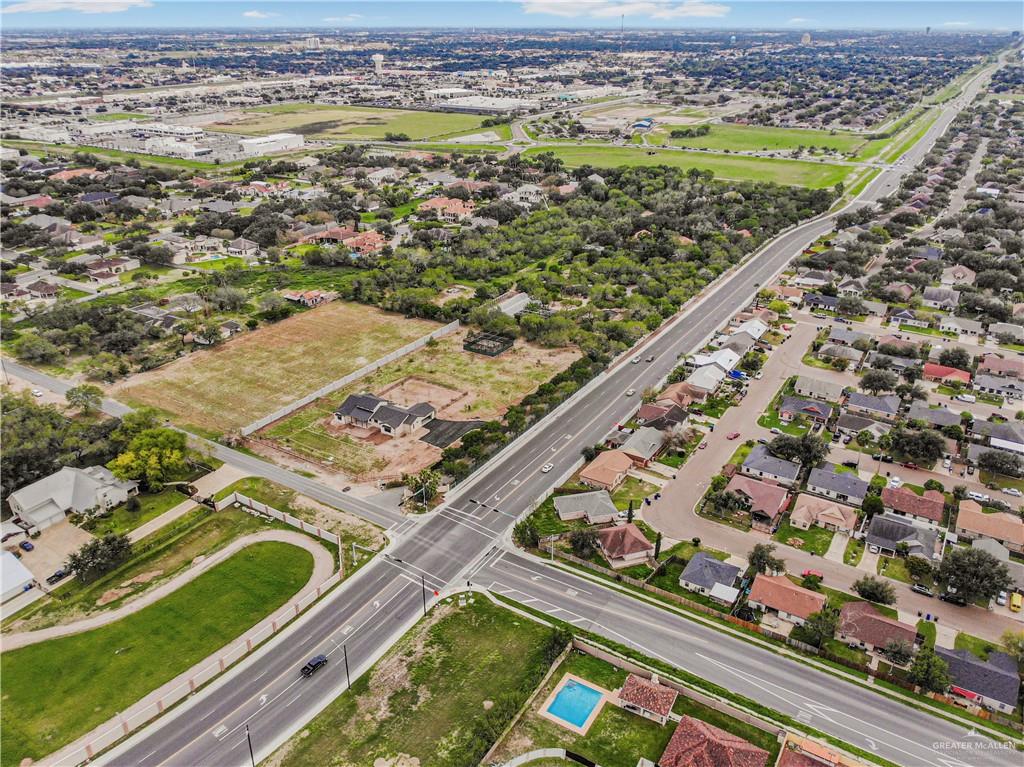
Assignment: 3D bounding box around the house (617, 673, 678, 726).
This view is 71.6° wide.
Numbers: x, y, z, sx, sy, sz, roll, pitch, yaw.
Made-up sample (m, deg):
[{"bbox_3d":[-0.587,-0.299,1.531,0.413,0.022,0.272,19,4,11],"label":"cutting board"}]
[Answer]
[{"bbox_3d":[27.649,63.506,143.869,9.800,3.900,7.000,14,30,26],"label":"house"}]

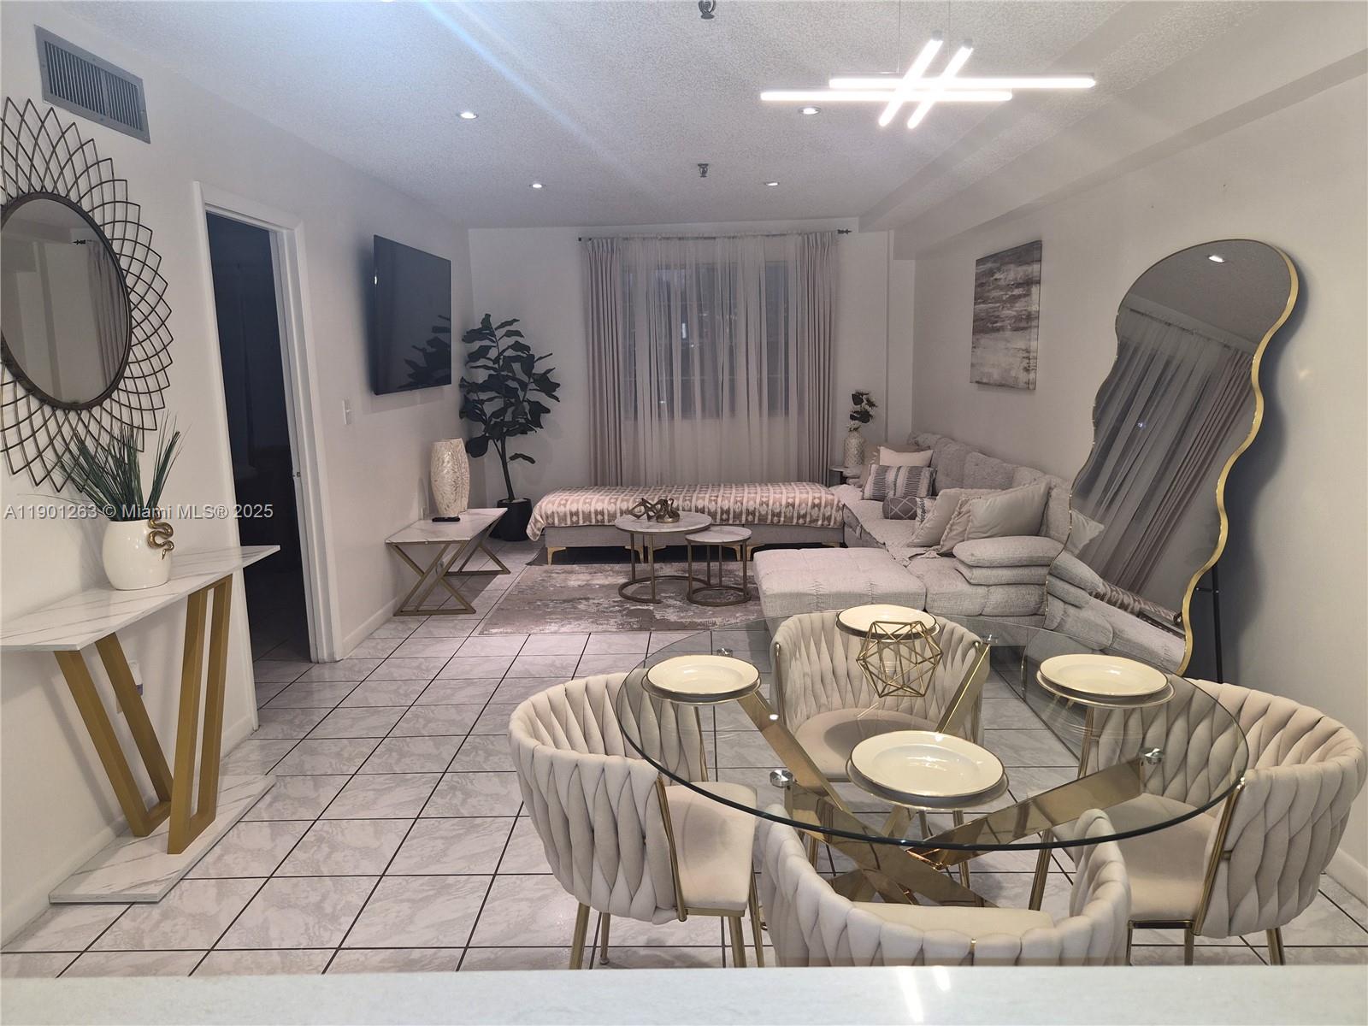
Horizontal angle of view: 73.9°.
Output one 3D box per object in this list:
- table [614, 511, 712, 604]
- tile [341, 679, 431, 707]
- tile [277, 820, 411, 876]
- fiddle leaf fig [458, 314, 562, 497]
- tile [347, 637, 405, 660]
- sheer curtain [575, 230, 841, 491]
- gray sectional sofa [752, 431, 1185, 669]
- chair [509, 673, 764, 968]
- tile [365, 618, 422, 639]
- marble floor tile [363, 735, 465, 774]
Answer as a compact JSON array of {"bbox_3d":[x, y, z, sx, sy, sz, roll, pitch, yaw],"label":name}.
[{"bbox_3d":[-0.126,0.261,5.731,0.630,0.440,0.630,-1,10,1],"label":"table"},{"bbox_3d":[-1.346,0.822,4.120,0.325,0.010,0.325,-1,10,1],"label":"tile"},{"bbox_3d":[-1.038,1.037,2.813,0.325,0.010,0.325,-1,10,1],"label":"tile"},{"bbox_3d":[-1.362,-0.807,7.291,0.700,1.560,0.680,-1,10,1],"label":"fiddle leaf fig"},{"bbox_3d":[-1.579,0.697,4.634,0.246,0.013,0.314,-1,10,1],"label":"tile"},{"bbox_3d":[0.233,-1.017,7.361,2.000,2.370,0.120,-1,10,1],"label":"sheer curtain"},{"bbox_3d":[1.076,0.059,5.499,1.430,0.860,3.090,-1,10,1],"label":"gray sectional sofa"},{"bbox_3d":[-0.085,0.781,1.981,0.540,0.730,0.540,0,10,7],"label":"chair"},{"bbox_3d":[-1.591,0.650,5.062,0.232,0.010,0.322,-1,10,1],"label":"tile"},{"bbox_3d":[-1.009,0.909,3.395,0.318,0.010,0.318,-1,10,1],"label":"marble floor tile"}]

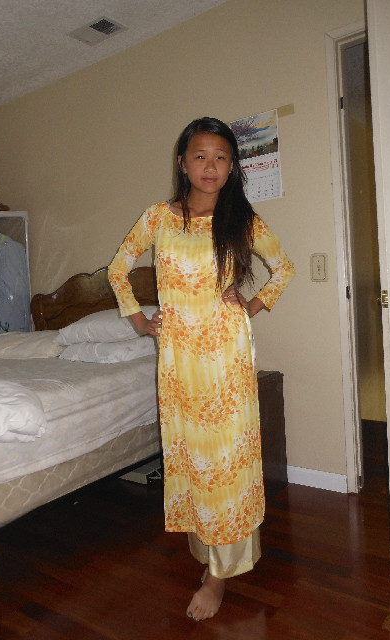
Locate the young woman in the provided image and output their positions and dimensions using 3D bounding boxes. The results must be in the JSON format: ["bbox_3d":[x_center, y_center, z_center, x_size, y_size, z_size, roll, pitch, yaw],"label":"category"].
[{"bbox_3d":[0.018,0.113,1.667,0.590,1.530,0.370,-3,2,12],"label":"young woman"}]

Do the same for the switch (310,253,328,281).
[{"bbox_3d":[0.587,-0.254,2.469,0.083,0.132,0.015,-2,2,33],"label":"switch"}]

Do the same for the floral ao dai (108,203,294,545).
[{"bbox_3d":[0.018,0.167,1.647,0.580,1.080,0.320,-3,2,12],"label":"floral ao dai"}]

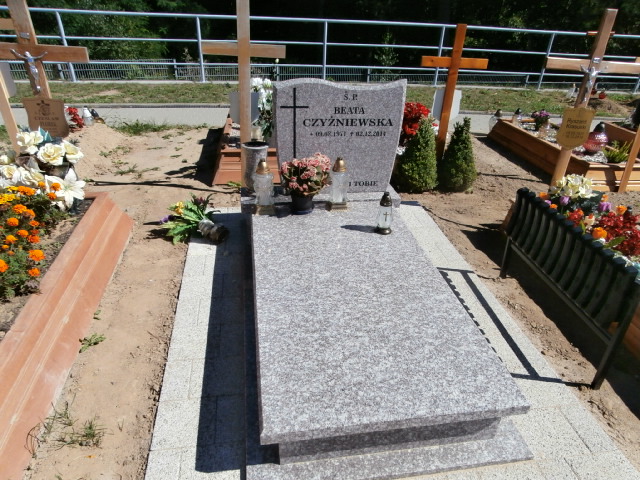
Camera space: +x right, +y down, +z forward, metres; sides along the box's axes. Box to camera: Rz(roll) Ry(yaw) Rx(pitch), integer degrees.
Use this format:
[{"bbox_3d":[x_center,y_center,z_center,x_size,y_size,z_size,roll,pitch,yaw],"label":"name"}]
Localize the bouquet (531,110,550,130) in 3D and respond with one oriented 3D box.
[{"bbox_3d":[2.239,-1.211,4.484,0.175,0.180,0.170,-3,31,-9],"label":"bouquet"}]

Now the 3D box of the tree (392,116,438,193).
[{"bbox_3d":[0.779,-0.675,3.423,0.344,0.563,0.344,-2,30,-9],"label":"tree"}]

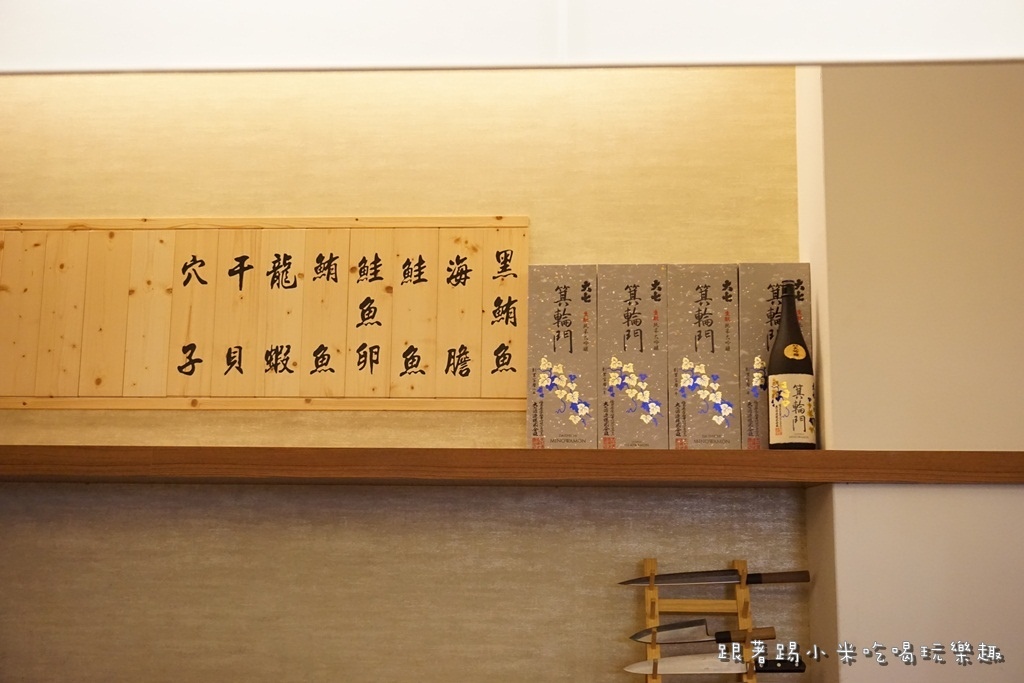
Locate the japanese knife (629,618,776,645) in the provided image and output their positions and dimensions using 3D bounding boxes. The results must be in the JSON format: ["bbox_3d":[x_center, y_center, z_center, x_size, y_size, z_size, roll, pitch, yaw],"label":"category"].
[{"bbox_3d":[0.446,0.676,2.650,0.340,0.054,0.023,-3,-29,0],"label":"japanese knife"}]

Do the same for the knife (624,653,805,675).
[{"bbox_3d":[0.466,0.740,2.610,0.415,0.048,0.020,0,-29,2],"label":"knife"}]

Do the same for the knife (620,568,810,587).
[{"bbox_3d":[0.483,0.564,2.715,0.453,0.035,0.022,-2,-29,1],"label":"knife"}]

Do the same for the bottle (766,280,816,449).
[{"bbox_3d":[0.643,0.054,2.630,0.105,0.397,0.105,1,-9,0],"label":"bottle"}]

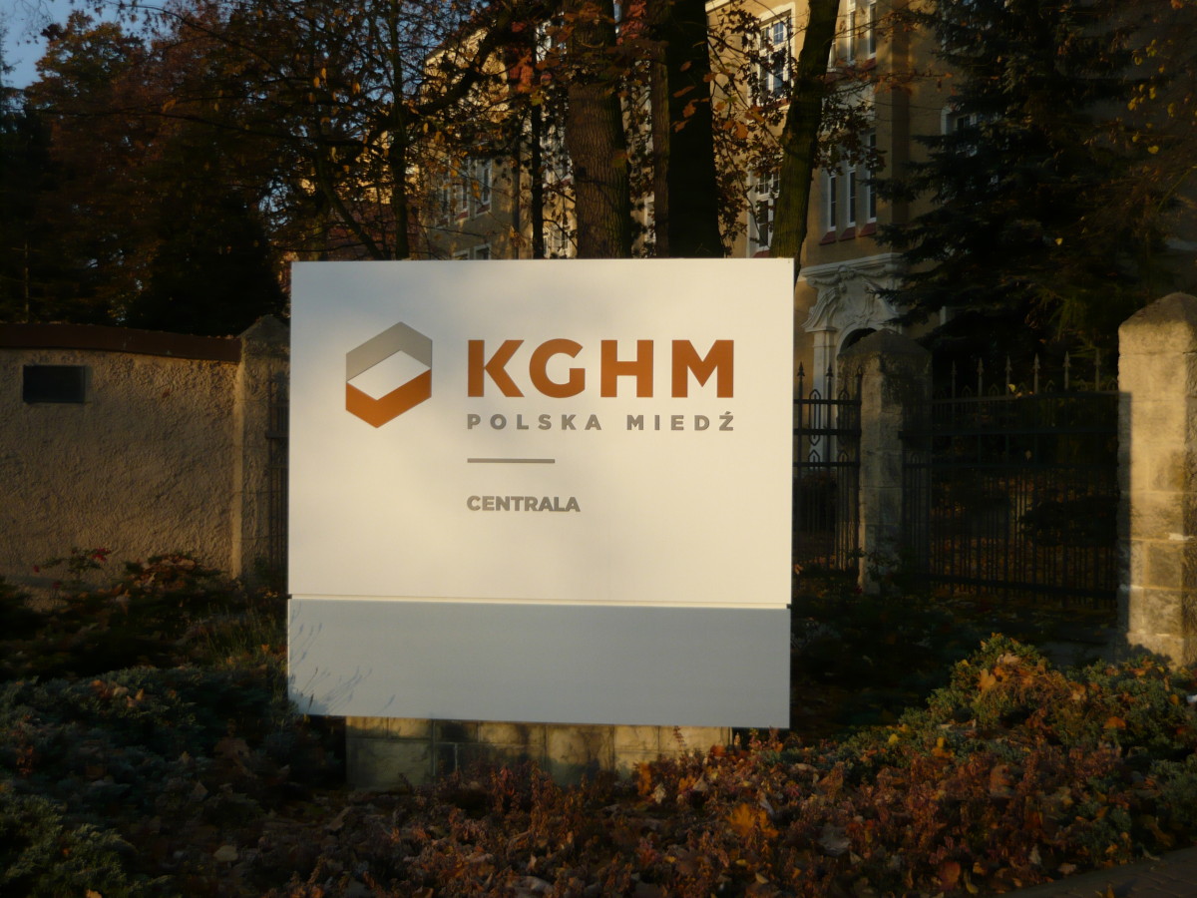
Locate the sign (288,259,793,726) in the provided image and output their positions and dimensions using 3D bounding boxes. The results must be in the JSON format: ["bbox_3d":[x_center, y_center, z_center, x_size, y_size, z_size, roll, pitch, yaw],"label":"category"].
[{"bbox_3d":[-0.262,0.180,6.230,2.200,2.000,0.200,0,0,6],"label":"sign"}]

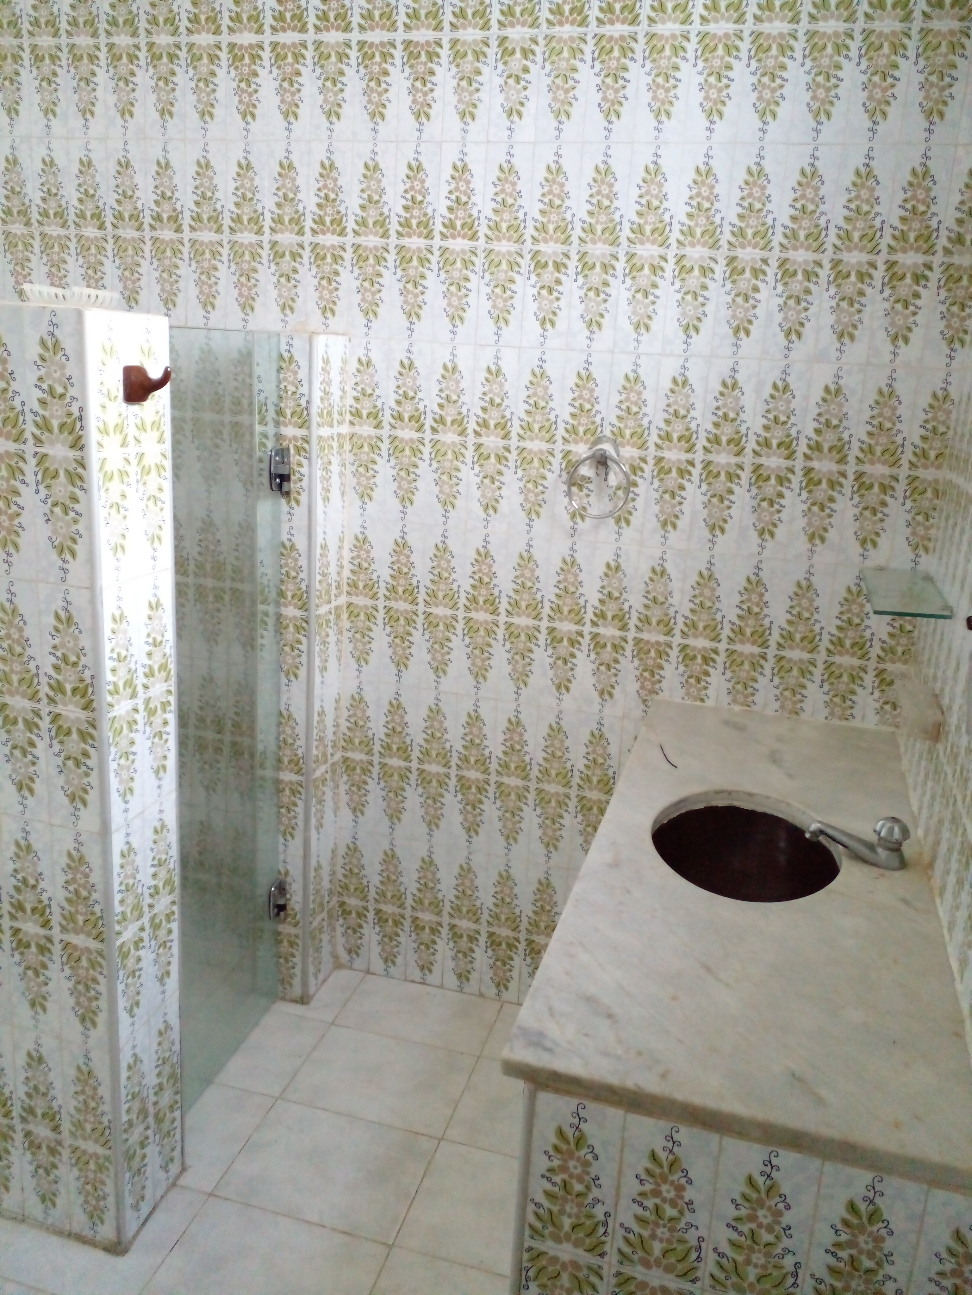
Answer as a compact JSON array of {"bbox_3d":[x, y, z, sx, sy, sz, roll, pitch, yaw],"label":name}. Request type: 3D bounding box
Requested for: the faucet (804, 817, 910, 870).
[{"bbox_3d":[0.614,0.309,1.665,0.165,0.082,0.056,7,16,14],"label":"faucet"}]

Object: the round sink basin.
[{"bbox_3d":[0.435,0.410,1.734,0.325,0.149,0.437,7,16,14],"label":"round sink basin"}]

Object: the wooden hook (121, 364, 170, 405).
[{"bbox_3d":[-0.530,-0.413,1.593,0.067,0.056,0.039,7,16,14],"label":"wooden hook"}]

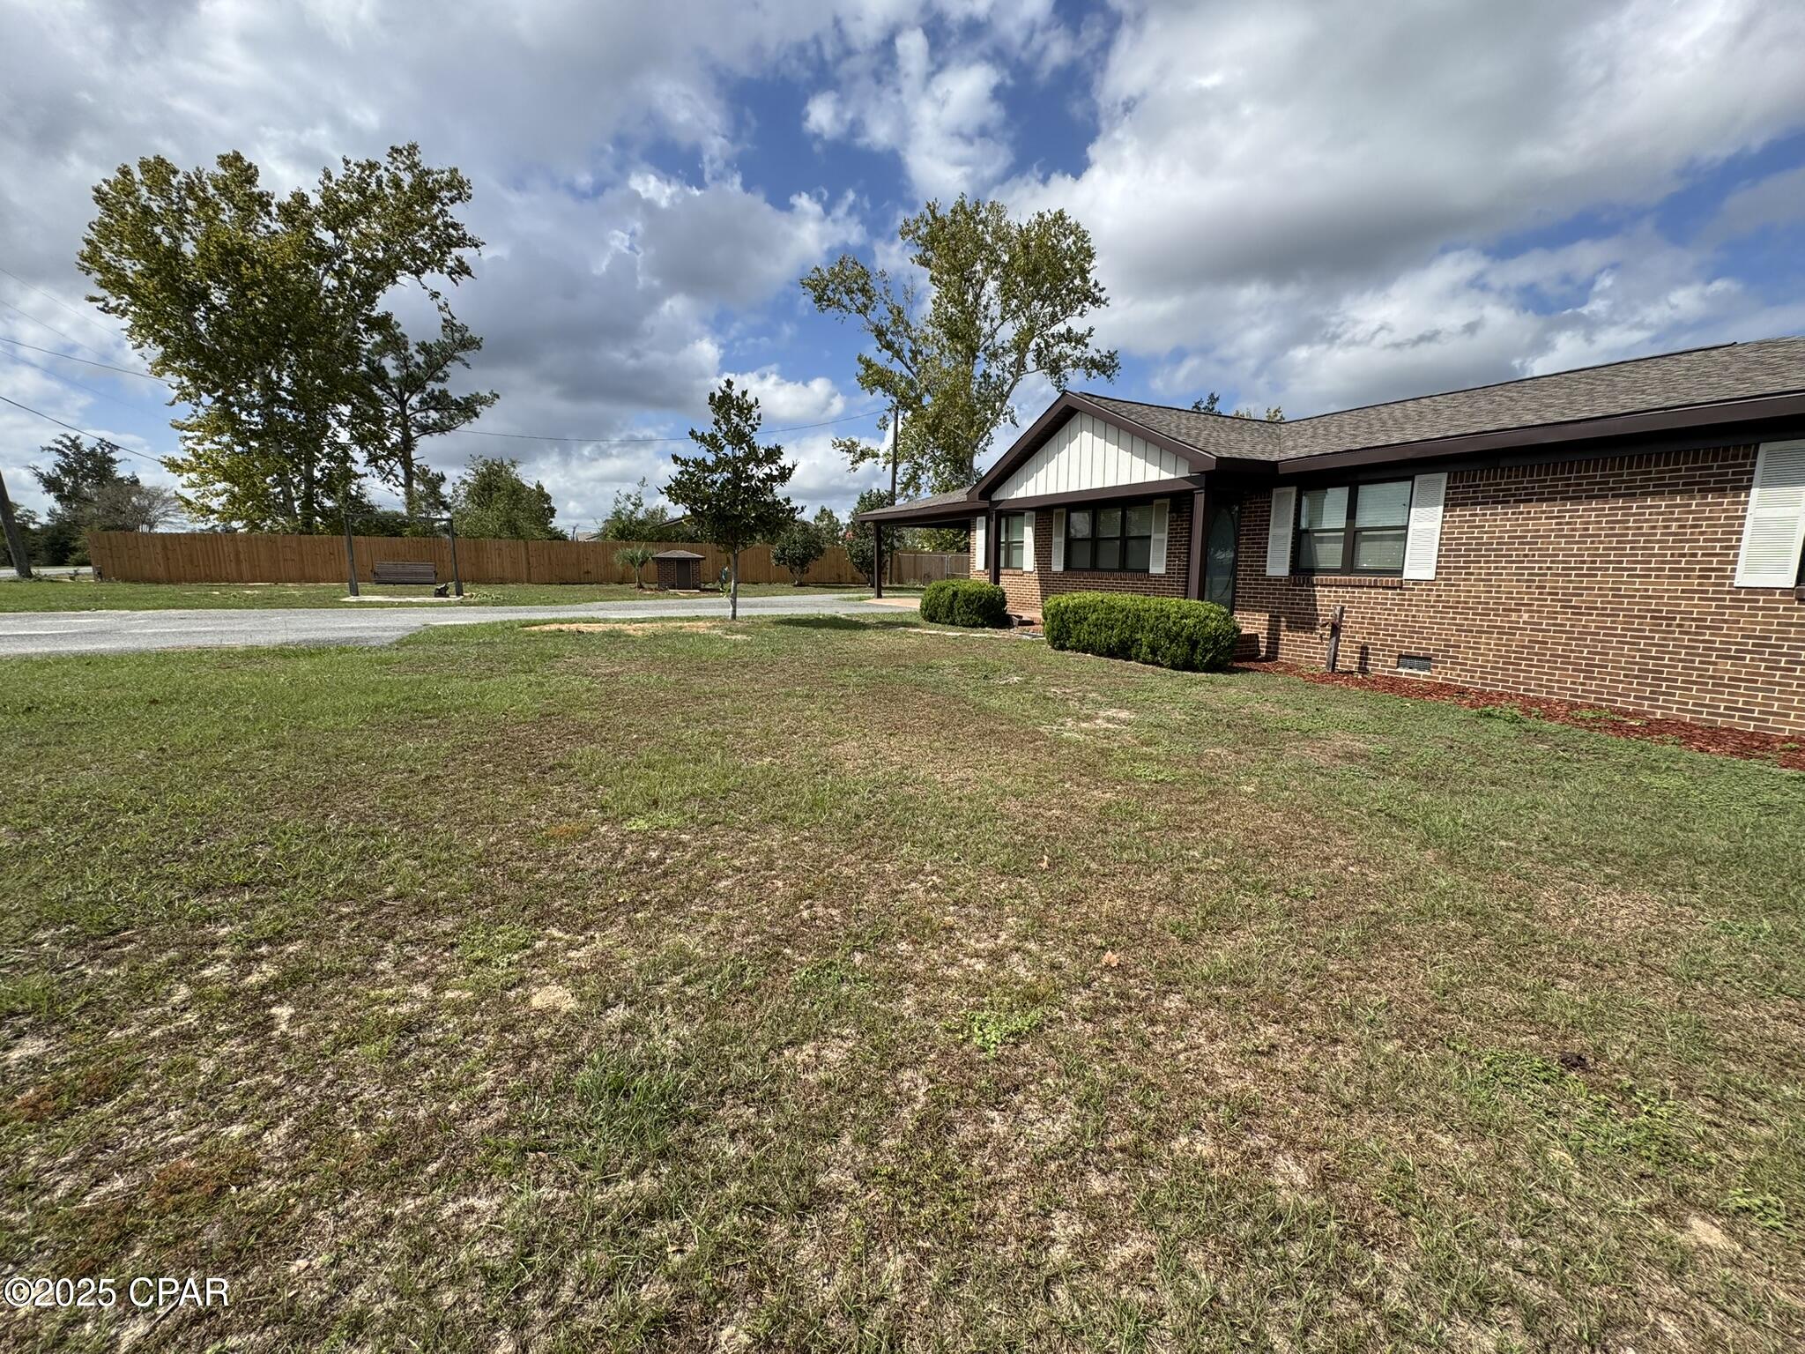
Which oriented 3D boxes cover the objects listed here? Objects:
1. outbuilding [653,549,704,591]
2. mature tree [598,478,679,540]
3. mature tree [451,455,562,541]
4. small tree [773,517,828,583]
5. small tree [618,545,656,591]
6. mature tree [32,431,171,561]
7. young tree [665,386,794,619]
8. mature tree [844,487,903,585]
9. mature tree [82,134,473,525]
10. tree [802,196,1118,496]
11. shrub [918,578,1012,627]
[{"bbox_3d":[-8.670,-4.162,28.262,1.920,1.480,1.480,-3,10,-20],"label":"outbuilding"},{"bbox_3d":[-13.972,-7.910,38.844,4.081,5.256,4.081,-3,10,-19],"label":"mature tree"},{"bbox_3d":[-18.614,-7.539,34.647,4.590,5.678,4.590,-5,10,-27],"label":"mature tree"},{"bbox_3d":[-4.233,-5.161,30.070,2.242,2.801,2.242,-1,9,-8],"label":"small tree"},{"bbox_3d":[-10.115,-4.169,27.721,1.360,1.650,1.360,-3,10,-20],"label":"small tree"},{"bbox_3d":[-46.617,-10.348,42.752,5.860,7.718,5.860,8,13,43],"label":"mature tree"},{"bbox_3d":[-3.748,-3.823,15.971,2.814,5.141,2.814,-2,9,-13],"label":"young tree"},{"bbox_3d":[-1.203,-5.834,30.436,2.464,4.144,2.464,0,9,-2],"label":"mature tree"},{"bbox_3d":[-26.286,-13.547,32.291,13.589,18.215,13.589,-7,12,-37],"label":"mature tree"},{"bbox_3d":[2.793,-14.307,37.091,15.589,18.597,15.589,1,9,4],"label":"tree"},{"bbox_3d":[1.349,-1.584,15.265,0.900,0.930,2.100,-5,10,-27],"label":"shrub"}]

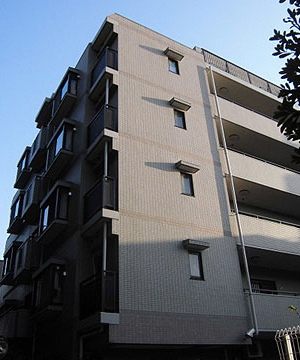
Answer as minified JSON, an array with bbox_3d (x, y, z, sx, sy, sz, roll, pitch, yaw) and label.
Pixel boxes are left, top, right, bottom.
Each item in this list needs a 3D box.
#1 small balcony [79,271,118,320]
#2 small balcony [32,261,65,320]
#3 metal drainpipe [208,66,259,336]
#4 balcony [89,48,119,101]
[{"bbox_3d":[-1.351,3.123,9.498,0.550,1.018,1.540,14,-33,-28],"label":"small balcony"},{"bbox_3d":[-3.360,3.655,11.700,0.495,1.485,2.090,14,-33,-28],"label":"small balcony"},{"bbox_3d":[2.999,-0.169,13.390,0.100,10.977,0.100,14,-33,-27],"label":"metal drainpipe"},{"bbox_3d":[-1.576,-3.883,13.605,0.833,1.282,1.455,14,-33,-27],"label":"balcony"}]

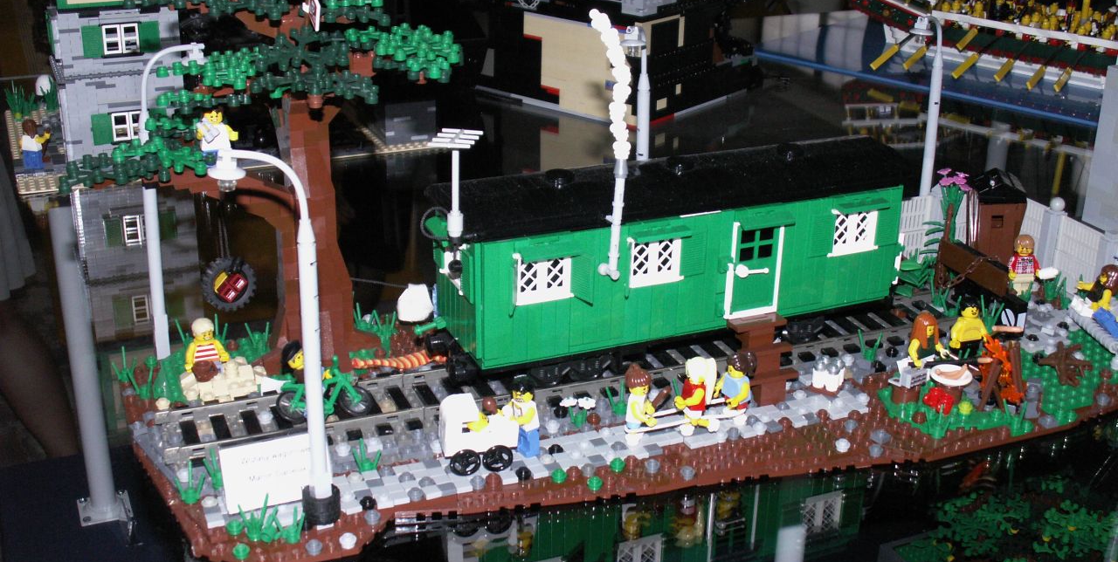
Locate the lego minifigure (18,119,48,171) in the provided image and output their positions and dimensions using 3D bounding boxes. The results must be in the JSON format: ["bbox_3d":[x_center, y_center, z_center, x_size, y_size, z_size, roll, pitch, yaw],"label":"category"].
[{"bbox_3d":[-0.438,-0.113,1.077,0.025,0.043,0.017,10,25,18],"label":"lego minifigure"}]

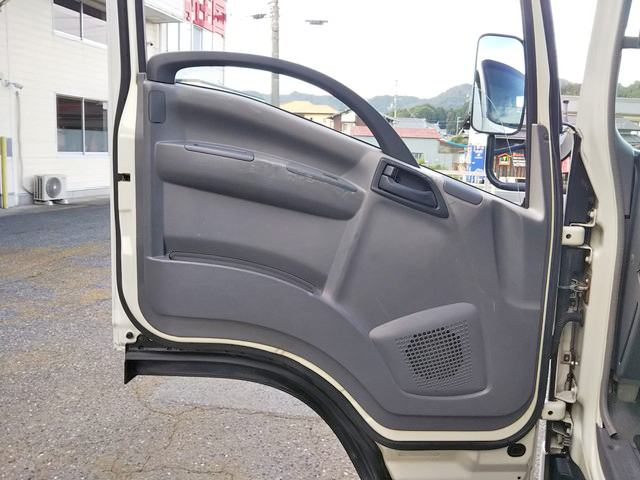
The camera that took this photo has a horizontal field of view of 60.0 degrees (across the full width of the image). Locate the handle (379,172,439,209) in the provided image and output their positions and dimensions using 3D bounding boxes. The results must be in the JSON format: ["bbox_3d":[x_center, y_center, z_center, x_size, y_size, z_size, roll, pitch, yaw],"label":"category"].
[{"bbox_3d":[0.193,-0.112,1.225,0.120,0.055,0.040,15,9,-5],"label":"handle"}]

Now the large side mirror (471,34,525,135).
[{"bbox_3d":[0.597,-0.519,1.850,0.185,0.330,0.080,0,10,-6],"label":"large side mirror"}]

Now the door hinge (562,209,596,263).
[{"bbox_3d":[0.612,-0.011,1.310,0.070,0.120,0.060,1,10,0],"label":"door hinge"}]

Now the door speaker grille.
[{"bbox_3d":[0.259,0.263,1.265,0.172,0.152,0.030,-6,10,-2],"label":"door speaker grille"}]

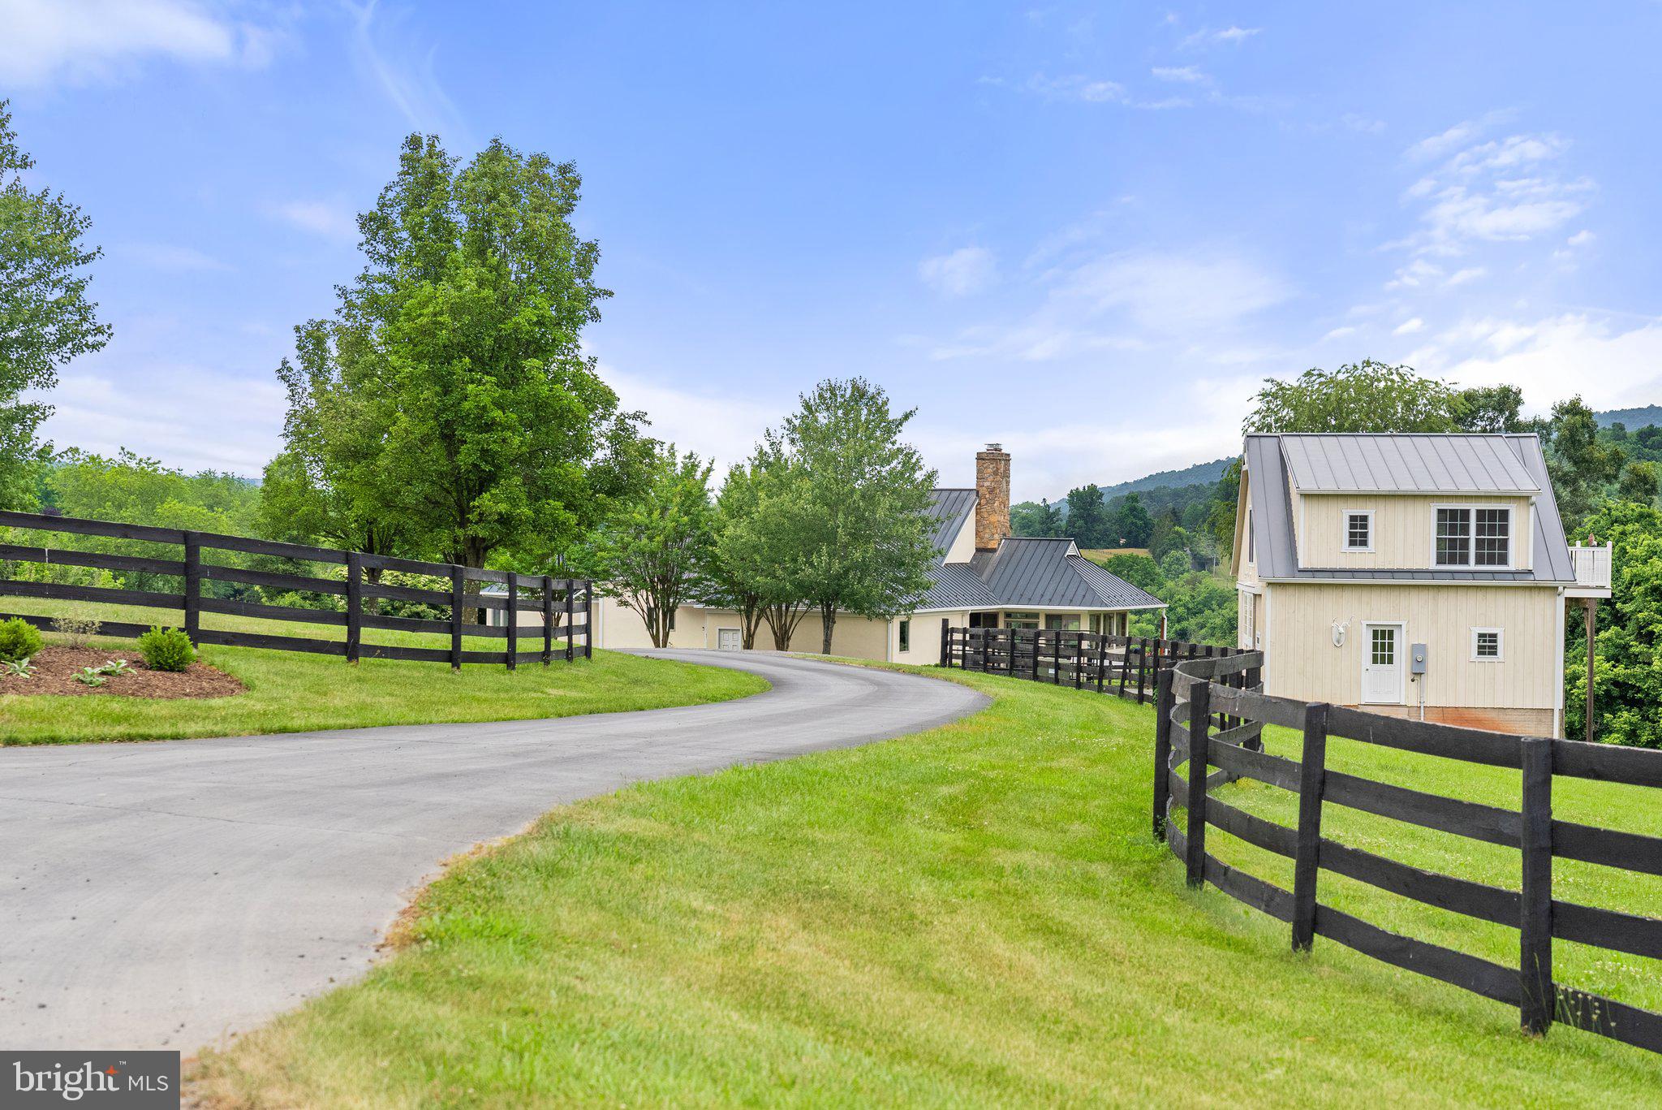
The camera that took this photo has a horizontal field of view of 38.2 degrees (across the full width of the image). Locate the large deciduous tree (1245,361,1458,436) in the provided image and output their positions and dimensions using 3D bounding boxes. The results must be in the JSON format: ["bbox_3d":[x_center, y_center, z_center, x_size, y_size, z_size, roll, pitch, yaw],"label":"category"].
[{"bbox_3d":[19.729,-0.323,92.000,9.800,14.000,9.500,1,0,0],"label":"large deciduous tree"}]

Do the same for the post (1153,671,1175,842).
[{"bbox_3d":[2.618,1.564,18.900,0.130,1.340,0.130,1,0,8],"label":"post"}]

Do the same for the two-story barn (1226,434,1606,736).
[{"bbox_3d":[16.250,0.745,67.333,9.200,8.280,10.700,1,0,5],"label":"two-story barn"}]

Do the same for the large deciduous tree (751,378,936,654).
[{"bbox_3d":[0.511,-1.375,90.000,6.900,10.489,6.700,1,0,0],"label":"large deciduous tree"}]

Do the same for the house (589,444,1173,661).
[{"bbox_3d":[1.603,-0.017,110.569,23.338,10.002,16.376,1,0,27],"label":"house"}]

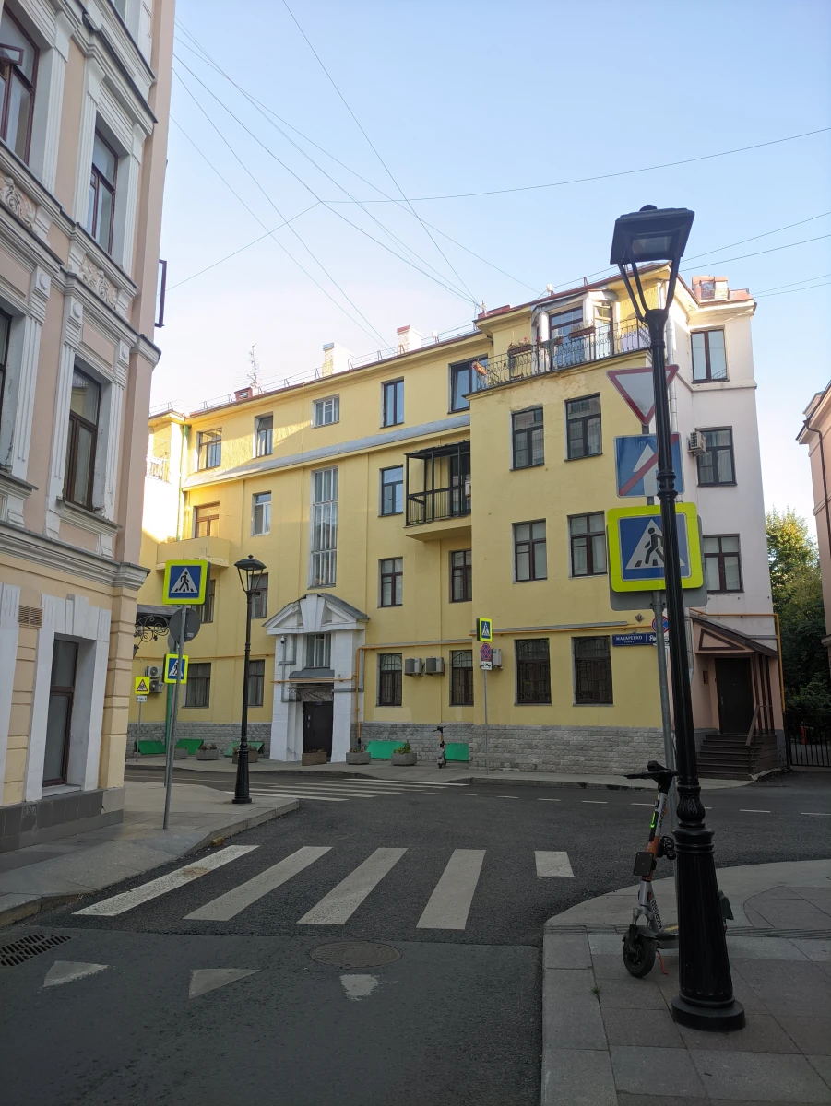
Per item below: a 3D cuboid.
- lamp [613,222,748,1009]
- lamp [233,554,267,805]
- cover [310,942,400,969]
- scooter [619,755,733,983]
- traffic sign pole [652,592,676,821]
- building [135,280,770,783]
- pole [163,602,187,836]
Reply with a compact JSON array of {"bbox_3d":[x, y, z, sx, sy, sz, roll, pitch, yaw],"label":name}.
[{"bbox_3d":[1.547,0.115,4.735,0.480,4.840,0.480,-2,-12,10],"label":"lamp"},{"bbox_3d":[-3.288,2.370,15.663,0.480,4.780,0.480,-6,-13,27],"label":"lamp"},{"bbox_3d":[-0.431,2.890,5.741,0.650,0.030,0.650,0,-11,0],"label":"cover"},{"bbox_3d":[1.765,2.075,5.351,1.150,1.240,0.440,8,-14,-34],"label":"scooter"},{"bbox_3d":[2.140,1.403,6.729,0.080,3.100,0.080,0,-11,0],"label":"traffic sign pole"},{"bbox_3d":[-0.365,0.878,34.011,29.000,14.900,12.700,-7,-13,32],"label":"building"},{"bbox_3d":[-3.630,2.296,11.996,0.080,3.500,0.080,0,-11,0],"label":"pole"}]

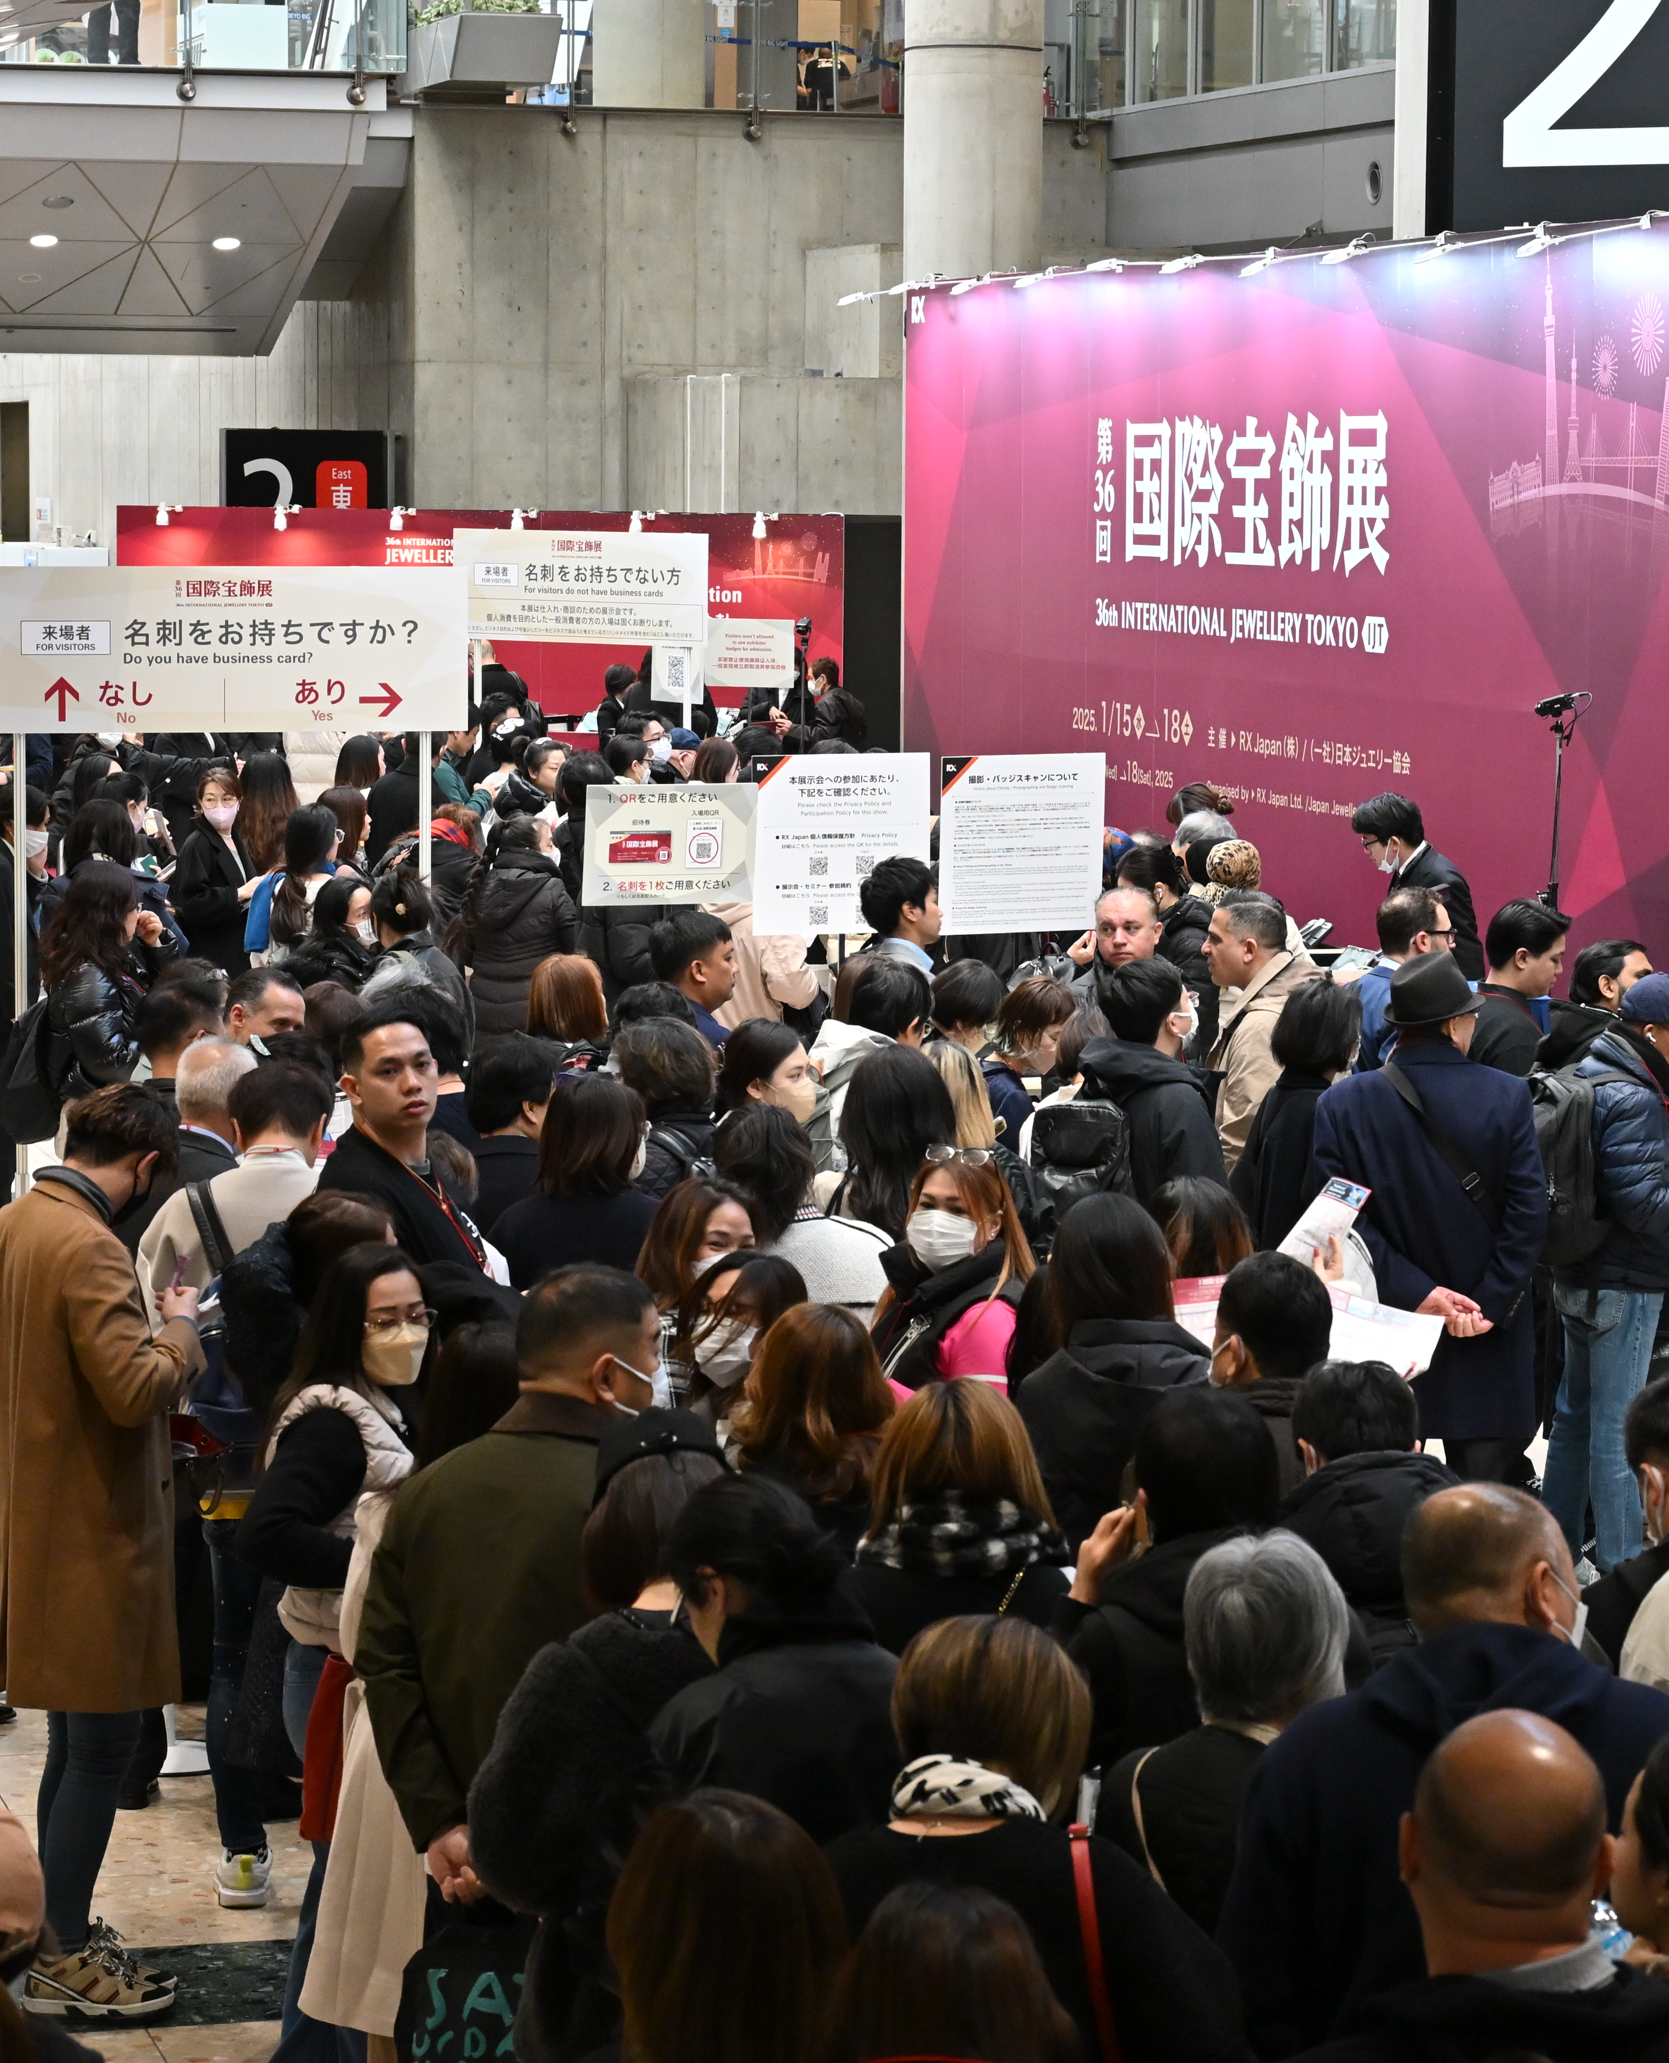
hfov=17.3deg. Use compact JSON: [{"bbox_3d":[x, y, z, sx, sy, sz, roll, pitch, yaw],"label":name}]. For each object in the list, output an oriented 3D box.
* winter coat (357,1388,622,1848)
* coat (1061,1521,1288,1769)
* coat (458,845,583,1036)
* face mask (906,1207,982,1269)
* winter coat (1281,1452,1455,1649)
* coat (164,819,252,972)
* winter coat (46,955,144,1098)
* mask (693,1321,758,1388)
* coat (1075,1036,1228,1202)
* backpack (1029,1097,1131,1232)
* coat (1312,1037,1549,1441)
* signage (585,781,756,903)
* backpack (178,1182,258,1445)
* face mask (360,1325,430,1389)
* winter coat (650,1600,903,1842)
[{"bbox_3d":[-0.498,0.998,9.100,0.580,0.800,0.400,4,7,35],"label":"winter coat"},{"bbox_3d":[0.564,1.130,8.300,0.470,0.750,0.340,0,6,-8],"label":"coat"},{"bbox_3d":[-1.267,-0.254,22.253,0.490,1.020,0.330,2,6,18],"label":"coat"},{"bbox_3d":[0.233,0.435,11.500,0.150,0.130,0.090,3,6,22],"label":"face mask"},{"bbox_3d":[0.806,1.004,8.389,0.530,0.750,0.340,1,6,2],"label":"winter coat"},{"bbox_3d":[-2.785,-0.513,24.800,0.440,0.890,0.330,-4,8,-40],"label":"coat"},{"bbox_3d":[-2.631,-0.017,19.600,0.400,0.640,0.500,-3,6,-28],"label":"winter coat"},{"bbox_3d":[-0.203,0.610,10.400,0.140,0.125,0.085,3,6,28],"label":"mask"},{"bbox_3d":[0.838,0.375,14.500,0.470,0.730,0.340,6,8,42],"label":"coat"},{"bbox_3d":[0.685,0.438,15.200,0.200,0.460,0.300,-5,8,-45],"label":"backpack"},{"bbox_3d":[1.610,0.565,14.800,0.620,1.100,0.400,2,6,12],"label":"coat"},{"bbox_3d":[-0.559,-0.639,18.700,0.600,0.420,0.020,-1,6,-17],"label":"signage"},{"bbox_3d":[-1.338,0.644,12.300,0.300,0.550,0.180,0,6,-2],"label":"backpack"},{"bbox_3d":[-0.798,0.588,9.950,0.125,0.105,0.080,-4,7,-38],"label":"face mask"},{"bbox_3d":[-0.078,1.214,7.941,0.460,0.800,0.320,-2,6,-22],"label":"winter coat"}]

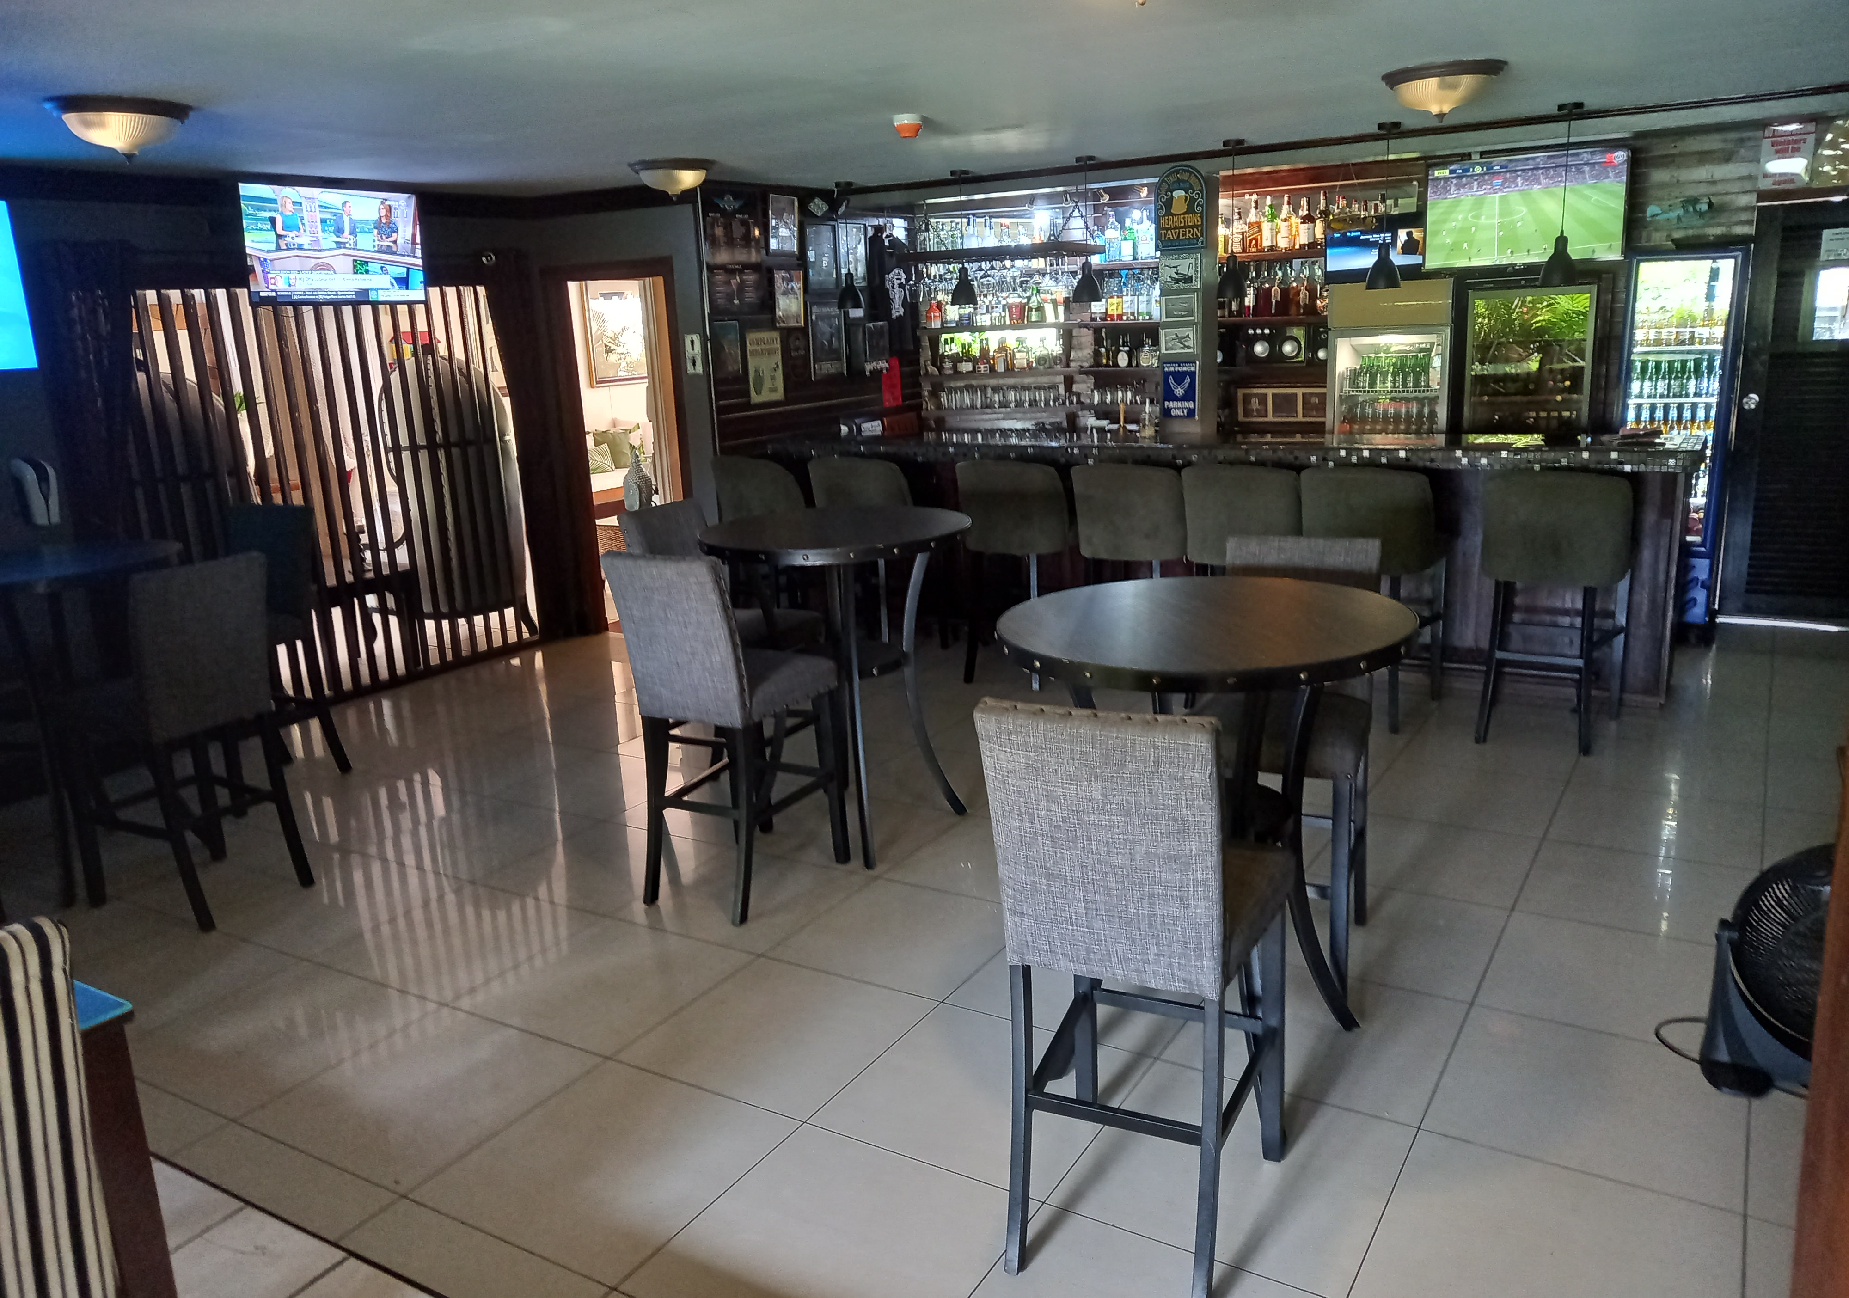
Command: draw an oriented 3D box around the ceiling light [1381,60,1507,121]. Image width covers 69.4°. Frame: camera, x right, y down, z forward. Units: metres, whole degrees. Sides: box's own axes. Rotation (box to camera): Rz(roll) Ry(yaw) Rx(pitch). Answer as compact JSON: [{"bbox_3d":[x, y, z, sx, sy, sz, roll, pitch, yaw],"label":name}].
[{"bbox_3d":[1.854,-1.986,4.775,0.415,0.180,0.415,6,16,31],"label":"ceiling light"}]

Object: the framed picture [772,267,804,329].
[{"bbox_3d":[-0.793,-2.086,7.961,0.020,0.323,0.276,6,16,31],"label":"framed picture"}]

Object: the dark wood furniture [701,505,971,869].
[{"bbox_3d":[-0.263,0.107,4.596,0.905,1.075,0.905,-3,14,1],"label":"dark wood furniture"}]

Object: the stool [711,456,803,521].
[{"bbox_3d":[-0.753,-0.524,7.334,0.510,1.070,0.600,3,15,22],"label":"stool"}]

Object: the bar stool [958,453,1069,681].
[{"bbox_3d":[0.474,-0.401,6.511,0.525,1.070,0.585,6,16,31],"label":"bar stool"}]

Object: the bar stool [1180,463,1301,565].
[{"bbox_3d":[1.469,-0.287,5.828,0.500,1.090,0.600,6,16,31],"label":"bar stool"}]

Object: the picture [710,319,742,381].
[{"bbox_3d":[-1.100,-1.688,7.526,0.020,0.296,0.228,6,16,31],"label":"picture"}]

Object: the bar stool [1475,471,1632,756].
[{"bbox_3d":[2.516,-0.192,5.289,0.510,1.070,0.600,6,16,31],"label":"bar stool"}]

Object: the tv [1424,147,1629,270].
[{"bbox_3d":[3.094,-2.255,6.906,0.950,0.550,0.070,4,25,28],"label":"tv"}]

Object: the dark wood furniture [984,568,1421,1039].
[{"bbox_3d":[0.637,0.452,3.068,0.910,1.065,0.910,6,16,31],"label":"dark wood furniture"}]

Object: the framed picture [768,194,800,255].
[{"bbox_3d":[-0.827,-2.491,7.860,0.030,0.340,0.280,6,16,31],"label":"framed picture"}]

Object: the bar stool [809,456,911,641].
[{"bbox_3d":[-0.172,-0.466,6.977,0.510,1.070,0.600,6,16,31],"label":"bar stool"}]

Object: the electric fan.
[{"bbox_3d":[2.012,0.687,2.829,0.550,0.570,0.280,3,15,24],"label":"electric fan"}]

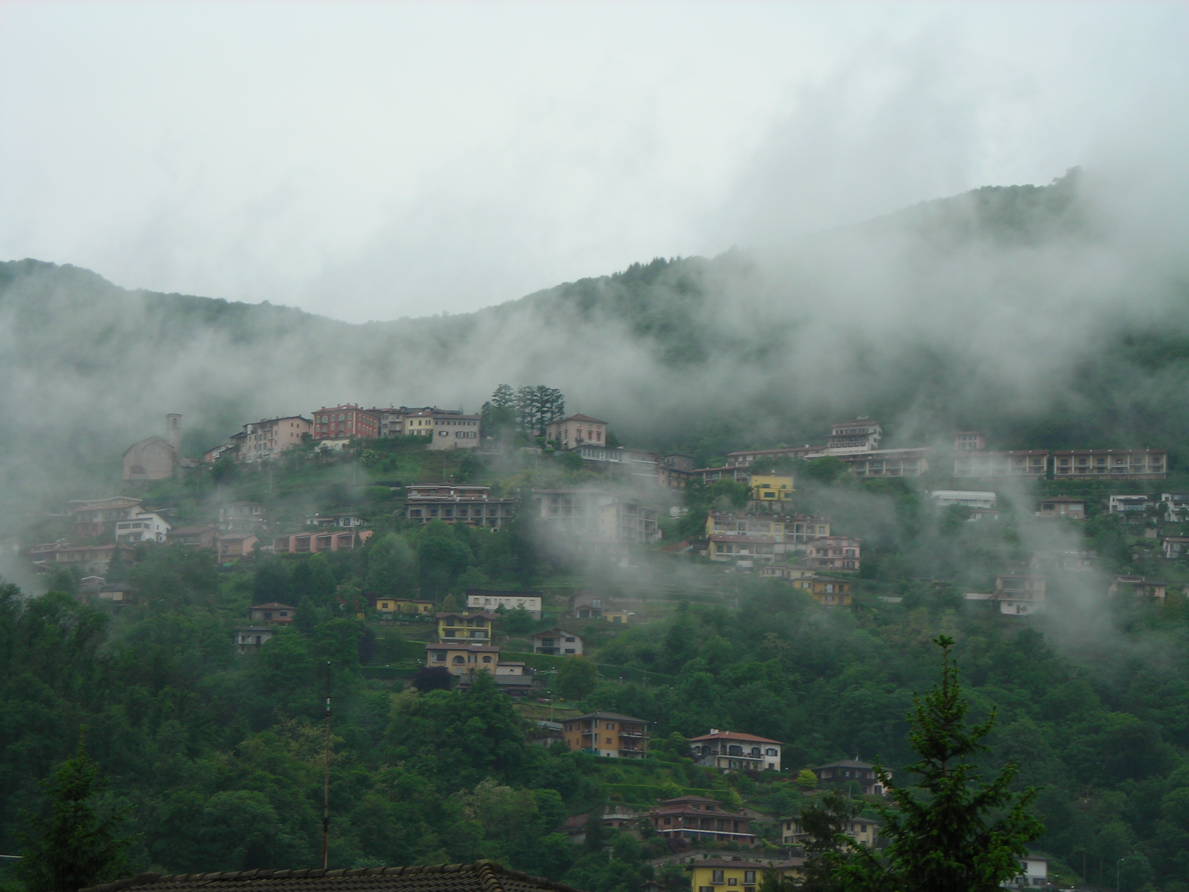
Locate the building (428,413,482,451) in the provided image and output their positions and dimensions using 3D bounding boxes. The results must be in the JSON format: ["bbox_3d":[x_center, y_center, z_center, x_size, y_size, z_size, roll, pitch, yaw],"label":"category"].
[{"bbox_3d":[-44.440,-3.810,1270.000,15.500,12.450,11.000,1,-10,-6],"label":"building"}]

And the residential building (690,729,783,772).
[{"bbox_3d":[28.190,60.660,790.000,16.600,8.430,9.500,9,-13,-41],"label":"residential building"}]

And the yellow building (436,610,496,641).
[{"bbox_3d":[-32.680,46.810,1015.000,13.900,9.220,10.000,2,-10,-9],"label":"yellow building"}]

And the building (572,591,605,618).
[{"bbox_3d":[-1.450,41.390,1025.000,8.390,7.560,9.000,1,-10,-3],"label":"building"}]

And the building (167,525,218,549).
[{"bbox_3d":[-109.630,25.490,1090.000,10.800,7.110,11.500,-5,-11,24],"label":"building"}]

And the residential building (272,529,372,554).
[{"bbox_3d":[-73.530,26.220,1075.000,24.000,7.670,11.000,-3,-11,18],"label":"residential building"}]

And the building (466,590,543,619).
[{"bbox_3d":[-22.530,39.780,990.000,17.840,7.850,10.000,1,-10,-8],"label":"building"}]

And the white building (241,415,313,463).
[{"bbox_3d":[-99.280,-1.800,1245.000,13.500,15.510,18.480,9,-13,-42],"label":"white building"}]

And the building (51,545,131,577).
[{"bbox_3d":[-130.400,30.110,1035.000,18.000,8.940,9.000,-4,-11,20],"label":"building"}]

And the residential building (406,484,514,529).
[{"bbox_3d":[-36.900,16.980,1095.000,29.560,13.460,14.000,0,-10,-1],"label":"residential building"}]

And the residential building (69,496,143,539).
[{"bbox_3d":[-129.220,19.350,1055.000,16.000,12.070,11.500,-4,-11,23],"label":"residential building"}]

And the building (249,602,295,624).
[{"bbox_3d":[-80.870,42.160,1000.000,10.870,6.270,10.000,0,-10,-2],"label":"building"}]

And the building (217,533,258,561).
[{"bbox_3d":[-94.880,27.150,1060.000,7.600,8.190,9.500,-4,-11,20],"label":"building"}]

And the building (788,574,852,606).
[{"bbox_3d":[59.130,37.940,1040.000,14.200,8.560,9.000,2,-10,-13],"label":"building"}]

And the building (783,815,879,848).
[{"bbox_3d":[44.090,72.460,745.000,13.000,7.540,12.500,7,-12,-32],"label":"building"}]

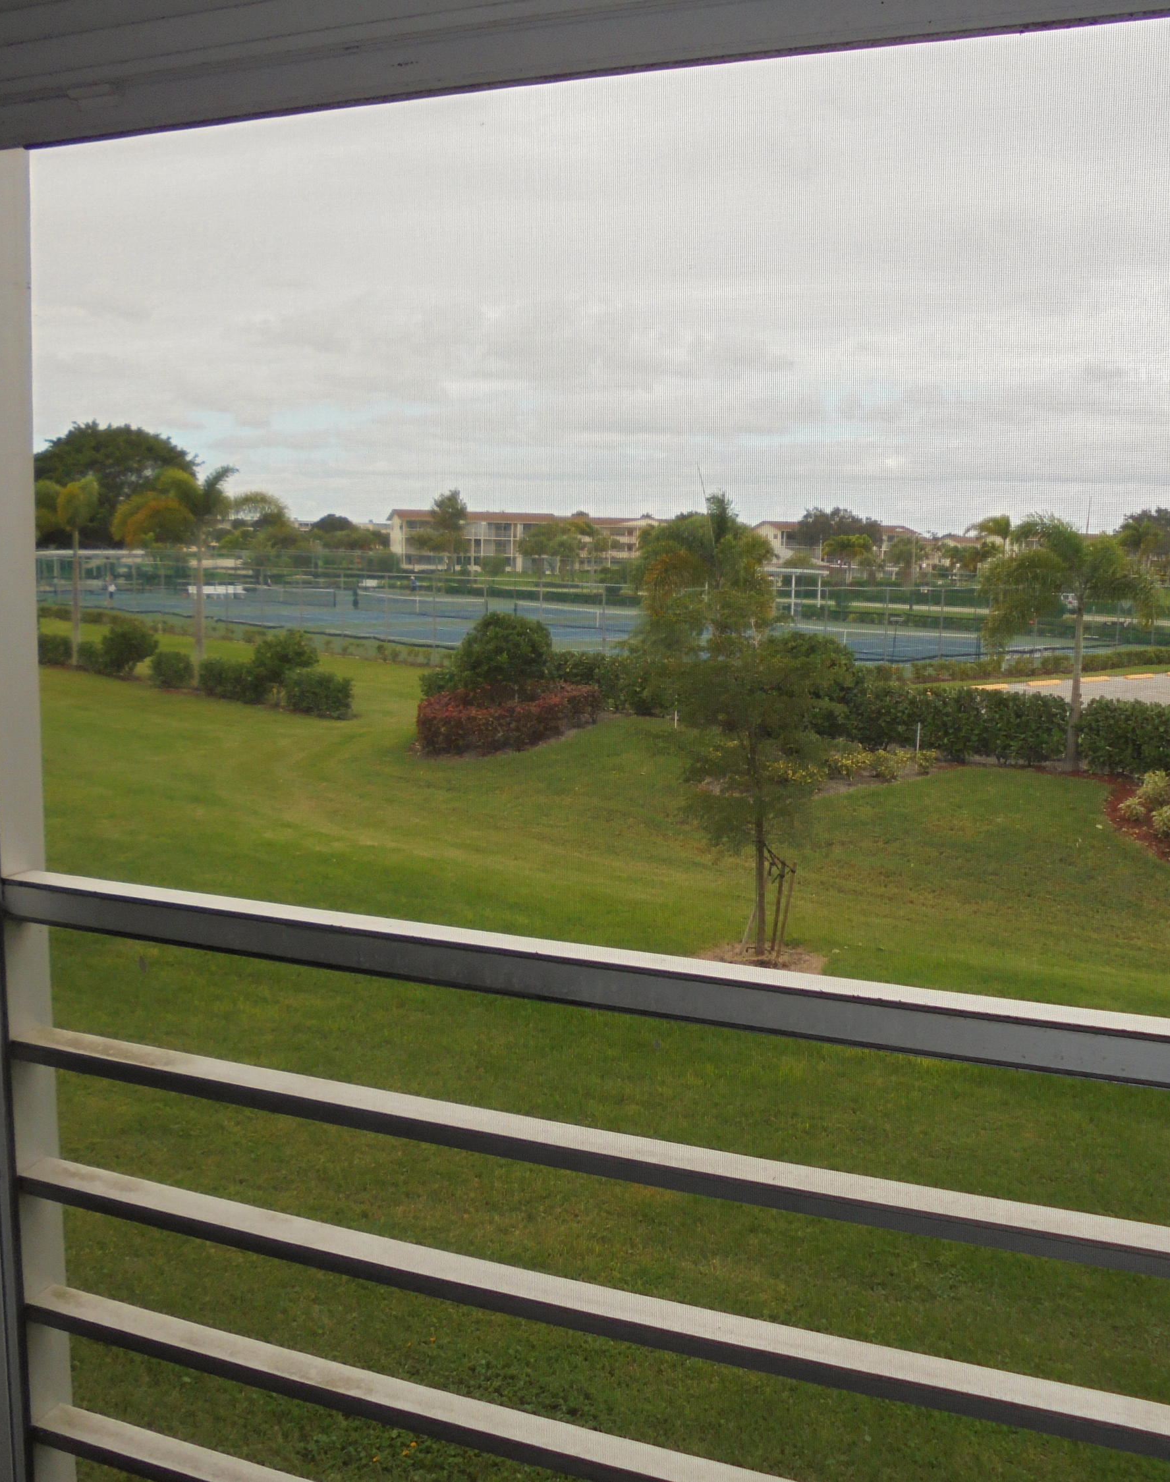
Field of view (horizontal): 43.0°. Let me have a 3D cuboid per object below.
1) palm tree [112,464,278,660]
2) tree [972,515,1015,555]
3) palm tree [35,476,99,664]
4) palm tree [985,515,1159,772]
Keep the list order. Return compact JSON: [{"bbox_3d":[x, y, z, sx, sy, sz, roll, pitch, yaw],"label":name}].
[{"bbox_3d":[-10.734,-4.520,41.197,4.400,6.079,4.100,-1,8,-15],"label":"palm tree"},{"bbox_3d":[33.981,-15.100,123.983,4.200,7.503,4.200,3,8,15],"label":"tree"},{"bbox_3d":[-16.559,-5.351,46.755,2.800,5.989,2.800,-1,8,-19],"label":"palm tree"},{"bbox_3d":[9.672,-1.916,29.472,3.500,4.973,3.400,4,8,18],"label":"palm tree"}]

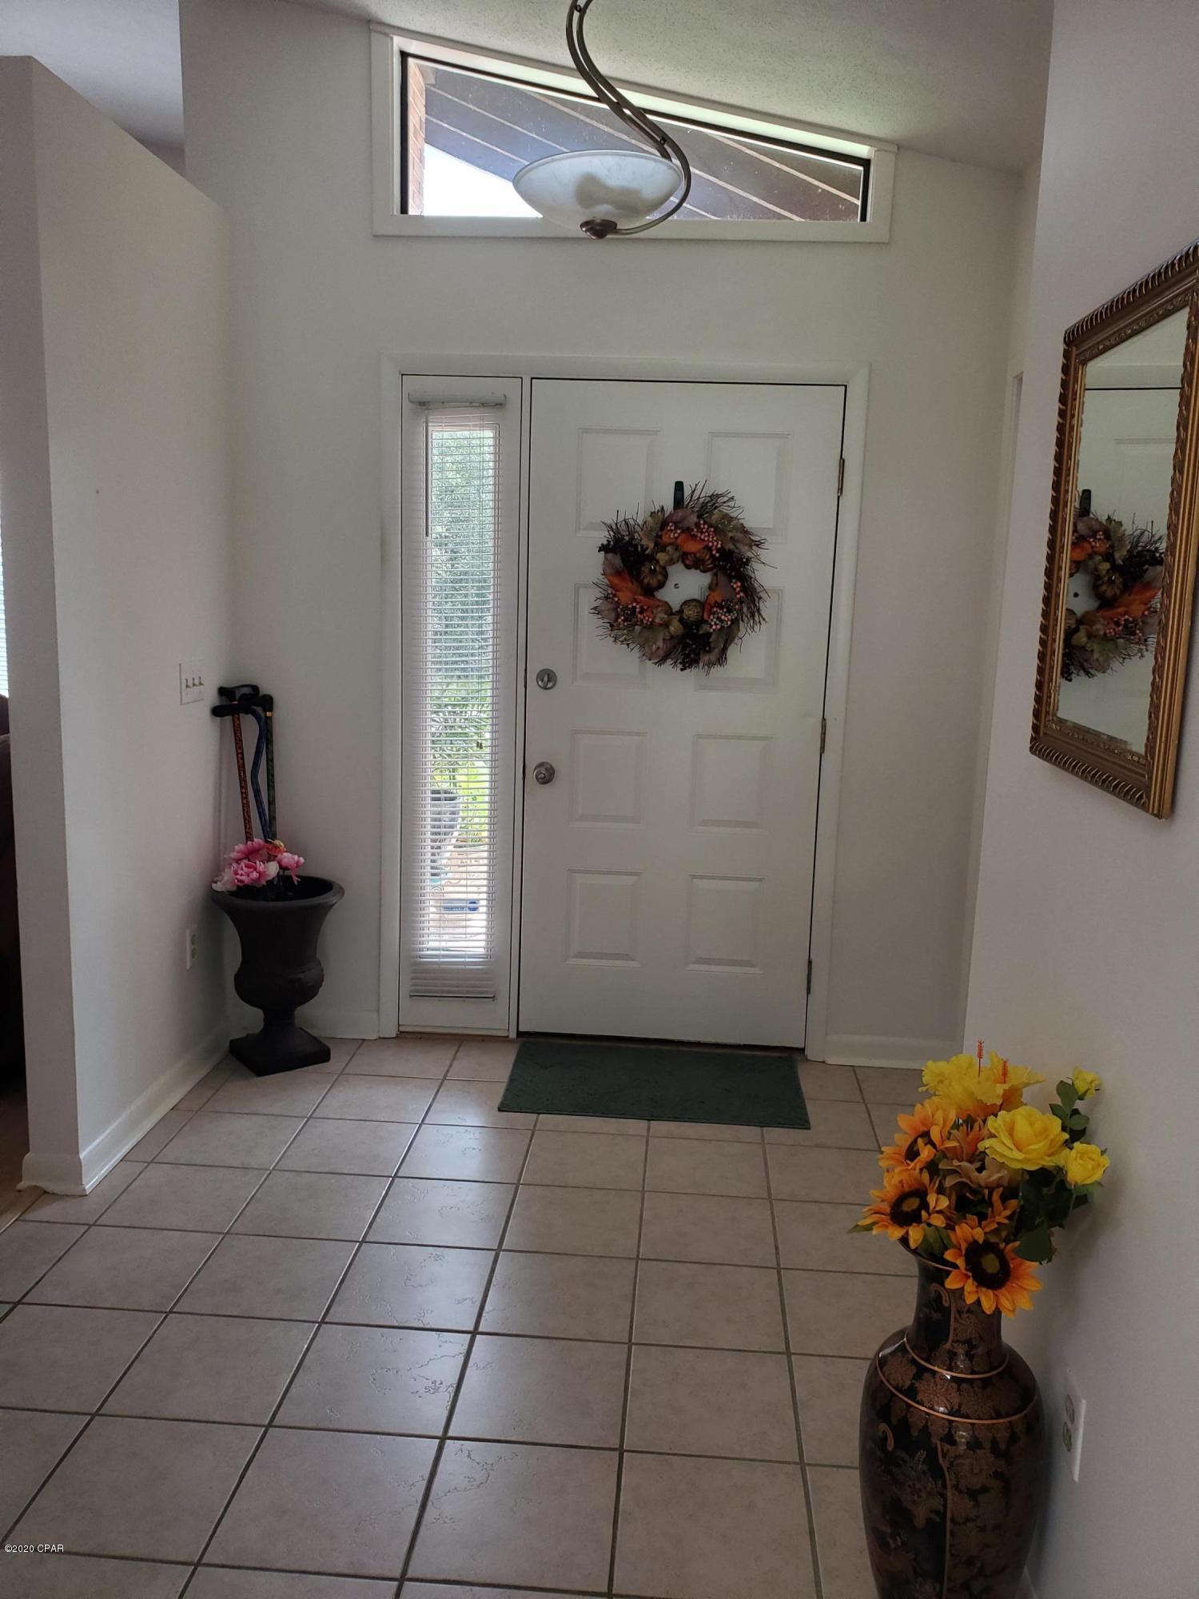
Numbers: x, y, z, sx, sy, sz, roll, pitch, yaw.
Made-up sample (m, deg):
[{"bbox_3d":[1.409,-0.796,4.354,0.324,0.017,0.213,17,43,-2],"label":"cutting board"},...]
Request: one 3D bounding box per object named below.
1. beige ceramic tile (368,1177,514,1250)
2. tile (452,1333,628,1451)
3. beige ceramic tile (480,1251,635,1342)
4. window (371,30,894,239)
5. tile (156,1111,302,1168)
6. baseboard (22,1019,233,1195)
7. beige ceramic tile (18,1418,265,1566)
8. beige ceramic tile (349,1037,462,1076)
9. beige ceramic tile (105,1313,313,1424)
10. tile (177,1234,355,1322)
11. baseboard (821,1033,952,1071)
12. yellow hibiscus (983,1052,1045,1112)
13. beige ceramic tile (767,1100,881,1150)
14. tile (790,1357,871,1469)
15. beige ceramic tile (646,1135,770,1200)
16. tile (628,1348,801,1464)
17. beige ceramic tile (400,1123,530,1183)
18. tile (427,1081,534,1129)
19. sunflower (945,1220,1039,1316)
[{"bbox_3d":[-0.361,0.958,2.780,0.297,0.010,0.295,2,9,4],"label":"beige ceramic tile"},{"bbox_3d":[-0.101,1.080,2.194,0.303,0.010,0.301,2,10,4],"label":"tile"},{"bbox_3d":[-0.080,1.030,2.492,0.303,0.010,0.301,2,10,4],"label":"beige ceramic tile"},{"bbox_3d":[0.093,-1.863,3.384,1.468,0.562,0.100,2,10,4],"label":"window"},{"bbox_3d":[-0.946,0.885,3.110,0.300,0.010,0.297,2,10,4],"label":"tile"},{"bbox_3d":[-1.244,0.784,3.325,0.178,0.100,1.080,2,10,4],"label":"baseboard"},{"bbox_3d":[-0.729,1.092,1.913,0.300,0.010,0.297,2,10,4],"label":"beige ceramic tile"},{"bbox_3d":[-0.605,0.808,3.725,0.303,0.010,0.301,2,10,4],"label":"beige ceramic tile"},{"bbox_3d":[-0.708,1.043,2.207,0.297,0.010,0.295,2,9,4],"label":"beige ceramic tile"},{"bbox_3d":[-0.693,1.006,2.533,0.303,0.010,0.301,2,10,4],"label":"tile"},{"bbox_3d":[0.901,0.785,3.718,0.396,0.094,0.018,2,9,4],"label":"baseboard"},{"bbox_3d":[0.516,0.353,1.500,0.085,0.070,0.080,5,10,20],"label":"yellow hibiscus"},{"bbox_3d":[0.593,0.896,3.313,0.297,0.010,0.295,2,9,4],"label":"beige ceramic tile"},{"bbox_3d":[0.512,1.103,2.153,0.303,0.010,0.301,2,10,4],"label":"tile"},{"bbox_3d":[0.271,0.943,3.067,0.303,0.010,0.301,2,10,4],"label":"beige ceramic tile"},{"bbox_3d":[0.202,1.078,2.147,0.300,0.010,0.297,2,10,4],"label":"tile"},{"bbox_3d":[-0.343,0.919,3.108,0.303,0.010,0.301,2,10,4],"label":"beige ceramic tile"},{"bbox_3d":[-0.323,0.867,3.397,0.302,0.010,0.300,2,10,4],"label":"tile"},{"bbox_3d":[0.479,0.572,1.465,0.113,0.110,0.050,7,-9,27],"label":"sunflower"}]

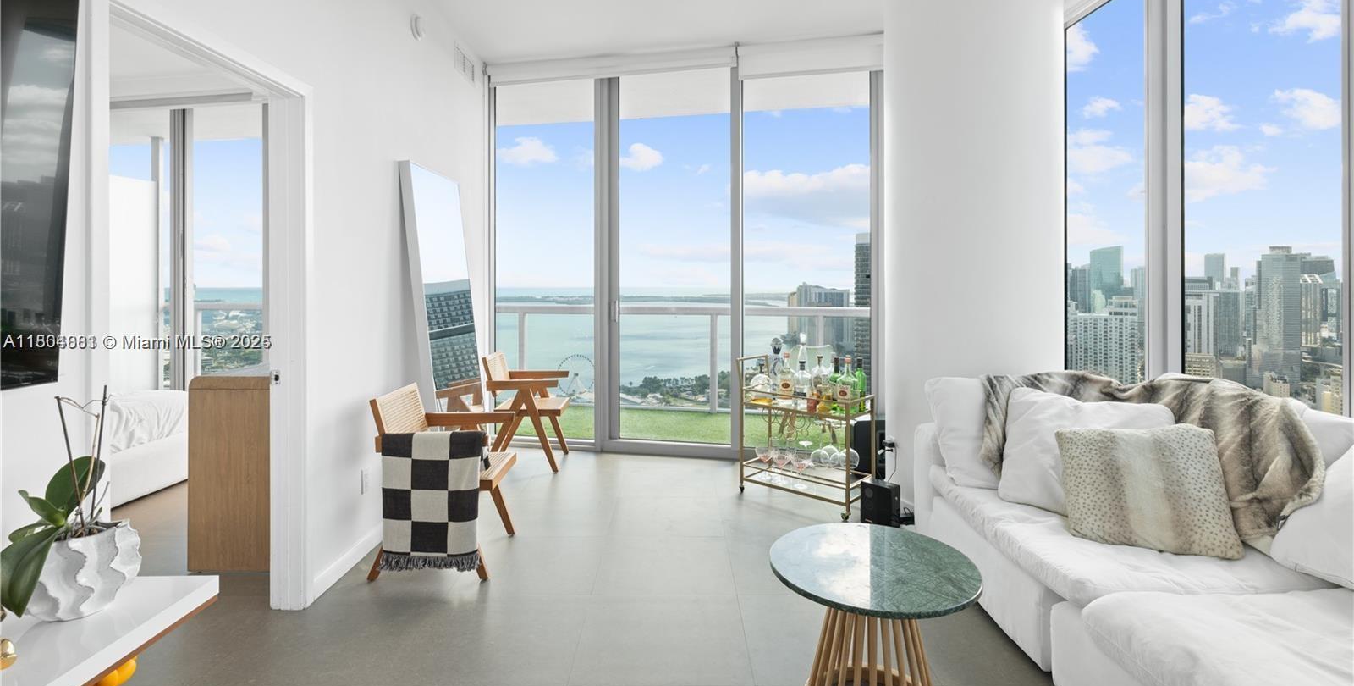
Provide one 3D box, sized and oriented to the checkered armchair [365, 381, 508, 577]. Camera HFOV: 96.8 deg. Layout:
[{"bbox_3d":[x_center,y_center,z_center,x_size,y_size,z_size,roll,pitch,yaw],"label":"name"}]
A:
[{"bbox_3d":[-1.137,0.645,2.965,0.575,0.810,0.550,0,4,-1],"label":"checkered armchair"}]

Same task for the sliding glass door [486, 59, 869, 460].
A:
[{"bbox_3d":[-0.030,-0.575,4.640,3.030,2.950,0.140,1,4,11],"label":"sliding glass door"}]

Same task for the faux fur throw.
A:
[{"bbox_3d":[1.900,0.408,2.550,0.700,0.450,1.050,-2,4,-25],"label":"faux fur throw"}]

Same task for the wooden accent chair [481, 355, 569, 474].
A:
[{"bbox_3d":[-1.137,0.492,4.530,0.575,0.810,0.550,0,4,-1],"label":"wooden accent chair"}]

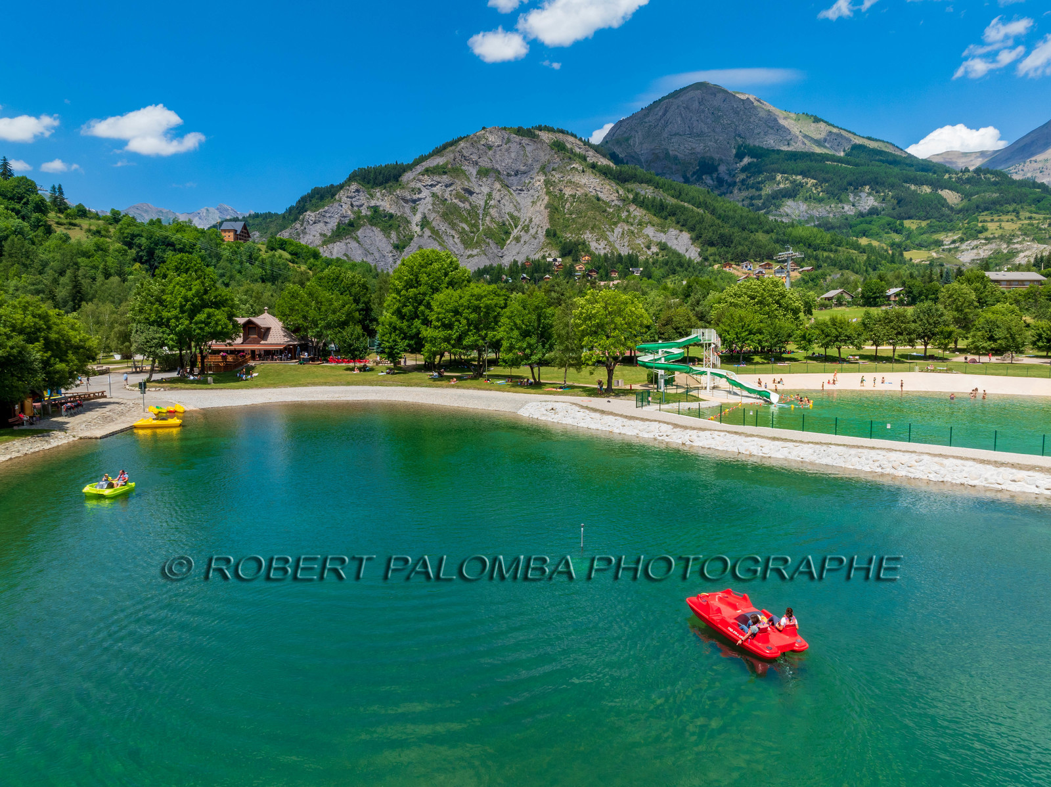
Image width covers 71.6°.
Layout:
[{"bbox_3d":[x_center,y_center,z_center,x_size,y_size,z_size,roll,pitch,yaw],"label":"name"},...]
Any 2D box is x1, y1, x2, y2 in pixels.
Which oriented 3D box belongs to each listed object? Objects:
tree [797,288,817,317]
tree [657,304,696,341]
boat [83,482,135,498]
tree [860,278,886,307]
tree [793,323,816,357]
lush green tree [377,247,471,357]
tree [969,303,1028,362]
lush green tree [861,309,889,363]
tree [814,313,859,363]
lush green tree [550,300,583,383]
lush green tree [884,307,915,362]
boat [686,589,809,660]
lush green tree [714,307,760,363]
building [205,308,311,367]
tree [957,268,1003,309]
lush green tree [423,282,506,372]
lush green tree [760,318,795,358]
[{"bbox_3d":[82.217,-26.485,213.523,6.740,8.370,6.610,0,5,0],"label":"tree"},{"bbox_3d":[26.555,-10.503,128.000,7.360,10.360,7.360,0,5,0],"label":"tree"},{"bbox_3d":[-22.750,5.042,39.981,1.550,0.700,2.550,1,5,16],"label":"boat"},{"bbox_3d":[148.289,-42.745,310.000,11.010,12.460,11.010,0,5,0],"label":"tree"},{"bbox_3d":[49.526,-9.021,129.000,4.360,6.860,4.360,0,5,0],"label":"tree"},{"bbox_3d":[-16.121,-13.838,116.245,14.550,18.110,14.260,0,5,0],"label":"lush green tree"},{"bbox_3d":[77.668,-9.898,119.591,9.840,9.680,9.650,0,5,0],"label":"tree"},{"bbox_3d":[63.477,-10.533,132.000,5.660,9.490,5.660,0,5,0],"label":"lush green tree"},{"bbox_3d":[58.360,-10.090,136.000,8.100,9.100,7.800,0,5,0],"label":"tree"},{"bbox_3d":[5.517,-6.421,94.528,4.900,11.274,4.800,0,5,0],"label":"lush green tree"},{"bbox_3d":[62.903,-9.769,122.613,5.670,9.310,5.550,0,5,0],"label":"lush green tree"},{"bbox_3d":[6.058,6.306,20.234,1.740,0.800,4.210,-1,5,-16],"label":"boat"},{"bbox_3d":[37.453,-10.367,129.000,8.150,10.000,8.150,0,5,0],"label":"lush green tree"},{"bbox_3d":[-45.599,-9.855,124.598,17.300,9.794,14.500,0,5,0],"label":"building"},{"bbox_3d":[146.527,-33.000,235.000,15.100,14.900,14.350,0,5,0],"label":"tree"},{"bbox_3d":[-8.844,-9.445,106.000,12.310,13.560,11.330,0,5,0],"label":"lush green tree"},{"bbox_3d":[44.181,-9.457,126.699,6.000,7.195,5.800,0,5,0],"label":"lush green tree"}]

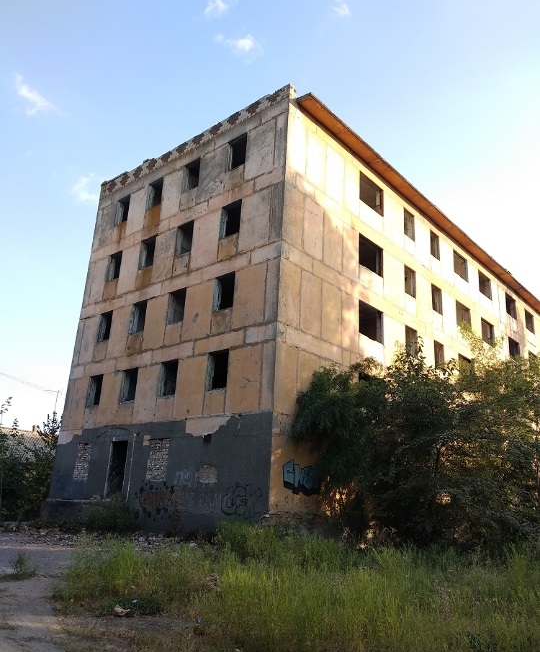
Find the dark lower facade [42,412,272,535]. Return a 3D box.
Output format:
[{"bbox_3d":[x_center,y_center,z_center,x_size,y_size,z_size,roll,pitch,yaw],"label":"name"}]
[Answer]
[{"bbox_3d":[-4.672,5.412,19.765,12.784,3.774,0.350,-12,-23,40],"label":"dark lower facade"}]

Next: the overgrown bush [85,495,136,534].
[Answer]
[{"bbox_3d":[-5.635,6.663,19.167,2.000,1.420,1.500,-12,-23,40],"label":"overgrown bush"}]

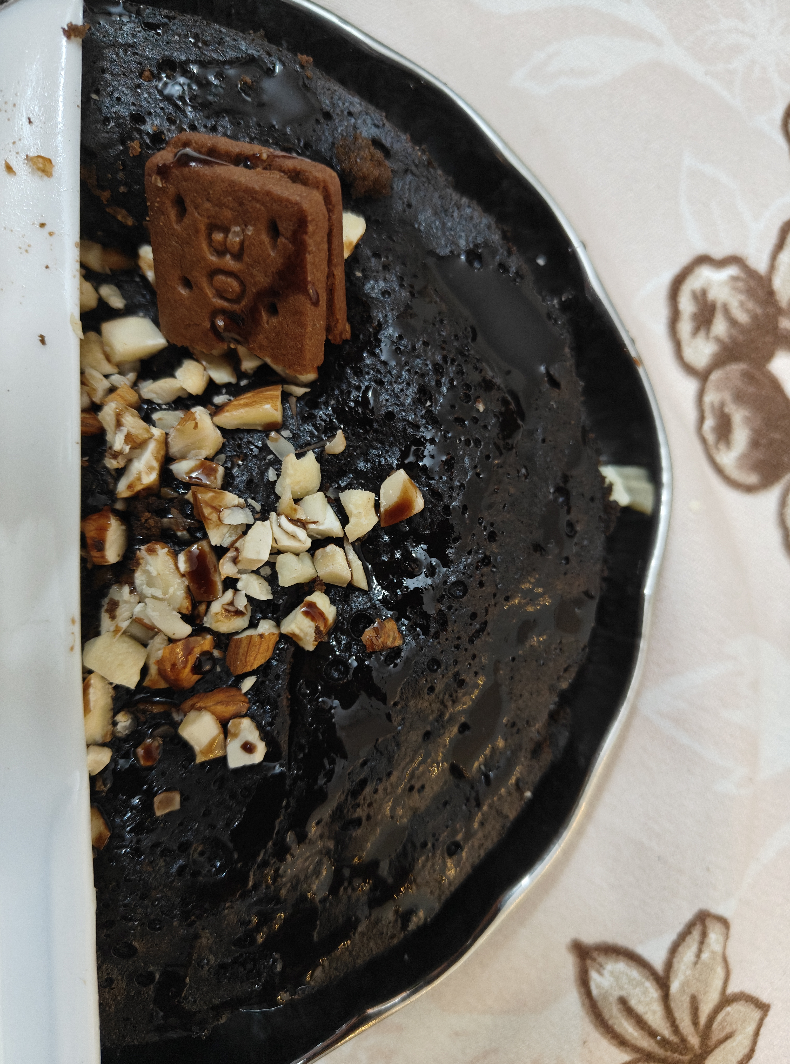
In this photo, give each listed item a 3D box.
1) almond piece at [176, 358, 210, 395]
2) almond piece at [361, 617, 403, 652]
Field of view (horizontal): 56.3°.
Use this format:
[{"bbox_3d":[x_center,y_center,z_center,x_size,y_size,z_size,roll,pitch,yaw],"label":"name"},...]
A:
[{"bbox_3d":[-0.038,-0.029,0.139,0.006,0.006,0.005,34,85,1],"label":"almond piece"},{"bbox_3d":[-0.002,0.020,0.142,0.007,0.005,0.005,-12,85,-3],"label":"almond piece"}]

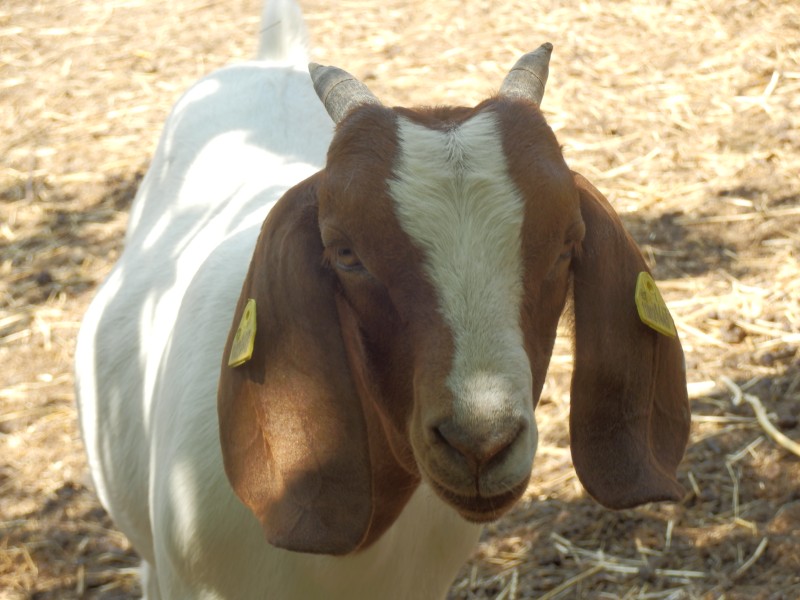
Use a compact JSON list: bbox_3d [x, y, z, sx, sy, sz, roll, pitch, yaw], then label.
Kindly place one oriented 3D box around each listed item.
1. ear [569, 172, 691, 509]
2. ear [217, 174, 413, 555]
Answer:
[{"bbox_3d":[0.139,0.025,1.930,0.070,0.195,0.070,-7,17,-8],"label":"ear"},{"bbox_3d":[-0.048,0.038,1.880,0.112,0.218,0.070,-2,17,3],"label":"ear"}]

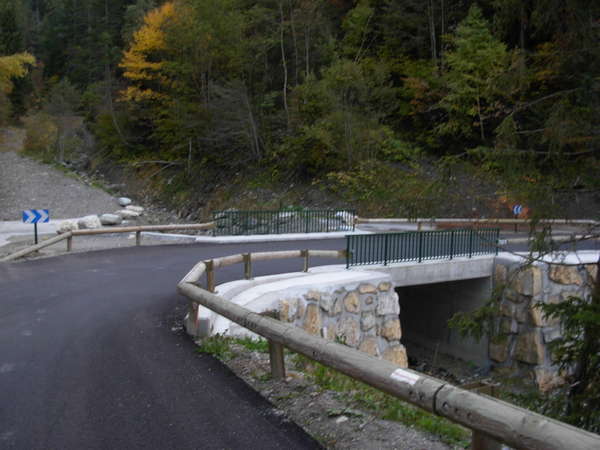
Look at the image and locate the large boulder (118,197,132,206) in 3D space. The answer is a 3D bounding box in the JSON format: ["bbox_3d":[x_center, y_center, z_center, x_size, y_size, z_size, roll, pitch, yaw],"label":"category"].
[{"bbox_3d":[-11.640,-1.570,44.000,0.900,0.600,0.800,0,2,0],"label":"large boulder"}]

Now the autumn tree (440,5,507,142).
[{"bbox_3d":[13.433,-11.730,51.000,5.300,10.700,5.200,0,2,0],"label":"autumn tree"}]

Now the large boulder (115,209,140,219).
[{"bbox_3d":[-10.329,-0.675,39.500,1.500,0.580,1.100,0,2,0],"label":"large boulder"}]

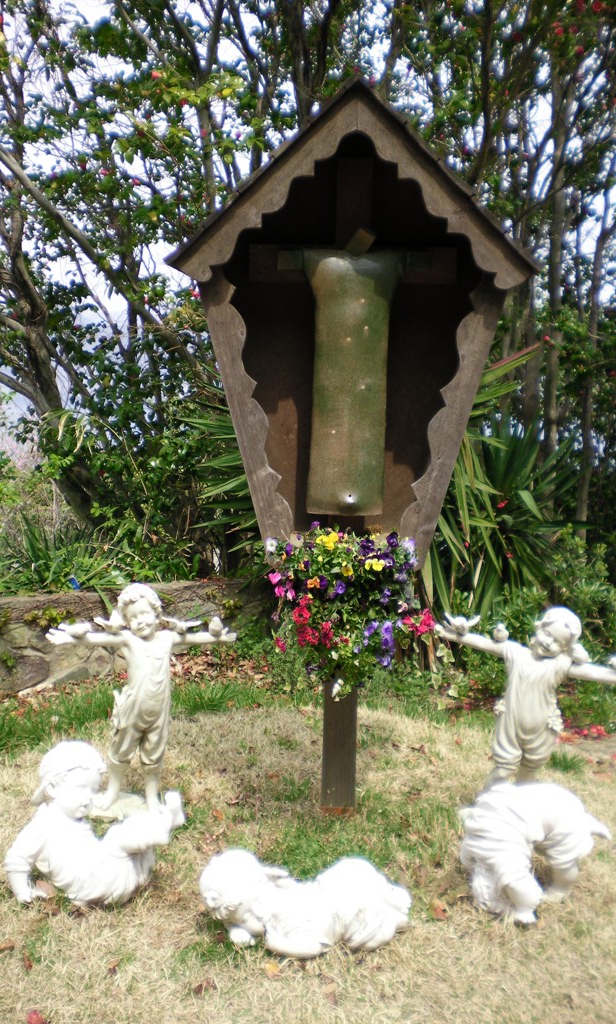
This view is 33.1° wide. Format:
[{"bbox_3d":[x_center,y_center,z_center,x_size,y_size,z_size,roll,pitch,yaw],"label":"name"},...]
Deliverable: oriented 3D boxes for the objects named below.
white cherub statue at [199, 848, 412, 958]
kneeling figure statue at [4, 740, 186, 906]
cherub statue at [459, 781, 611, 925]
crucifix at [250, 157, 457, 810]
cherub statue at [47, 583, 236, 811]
[{"bbox_3d":[-0.007,1.064,2.899,0.570,0.240,0.280,1,4,-6],"label":"white cherub statue"},{"bbox_3d":[-0.639,0.943,3.122,0.490,0.420,0.300,1,4,-3],"label":"kneeling figure statue"},{"bbox_3d":[0.689,1.002,3.146,0.410,0.360,0.280,-1,5,-28],"label":"cherub statue"},{"bbox_3d":[0.146,-0.082,3.846,0.750,2.400,0.220,1,4,2],"label":"crucifix"},{"bbox_3d":[-0.620,0.693,3.842,0.670,0.820,0.220,1,4,-11],"label":"cherub statue"}]

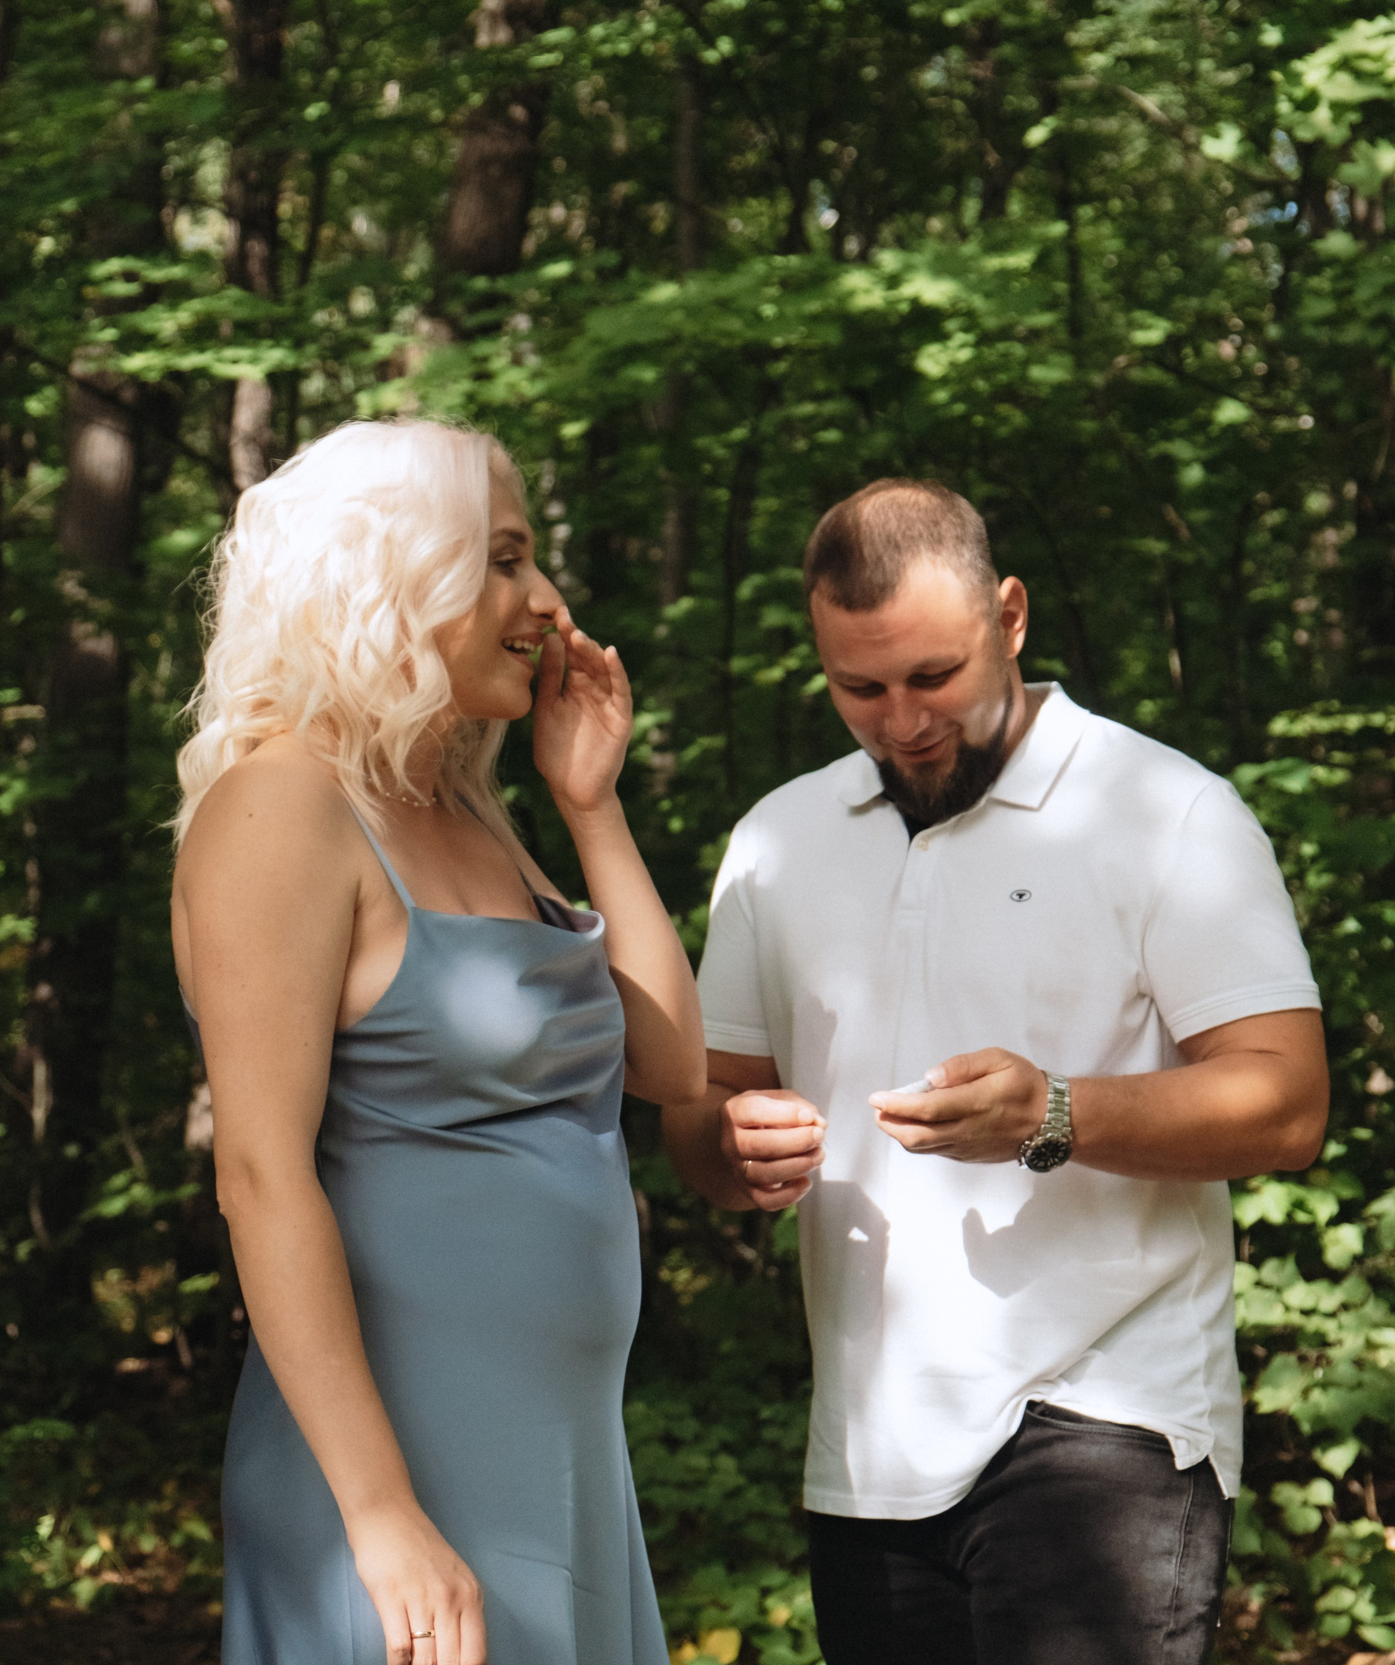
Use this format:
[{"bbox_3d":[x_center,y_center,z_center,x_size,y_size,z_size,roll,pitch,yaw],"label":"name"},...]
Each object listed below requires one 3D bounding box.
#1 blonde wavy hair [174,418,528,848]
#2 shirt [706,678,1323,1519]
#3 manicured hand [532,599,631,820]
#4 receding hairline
[{"bbox_3d":[-0.285,-0.165,2.590,0.275,0.345,0.250,0,0,12],"label":"blonde wavy hair"},{"bbox_3d":[0.277,0.238,2.800,0.560,0.730,0.350,0,0,26],"label":"shirt"},{"bbox_3d":[-0.097,-0.100,2.620,0.085,0.178,0.075,0,0,20],"label":"manicured hand"},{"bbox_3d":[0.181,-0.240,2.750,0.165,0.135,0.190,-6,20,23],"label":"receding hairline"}]

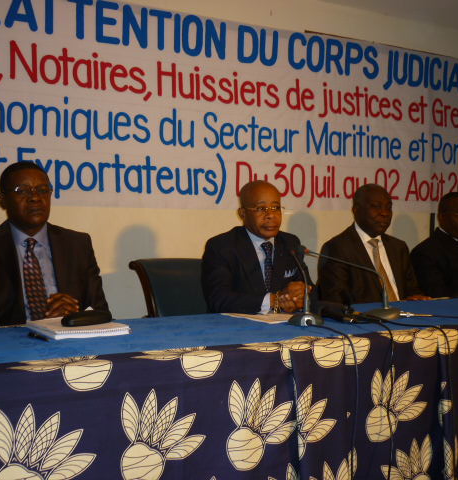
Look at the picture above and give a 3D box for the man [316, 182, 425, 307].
[{"bbox_3d":[0.730,0.380,2.690,0.570,1.280,0.800,0,0,-27],"label":"man"}]

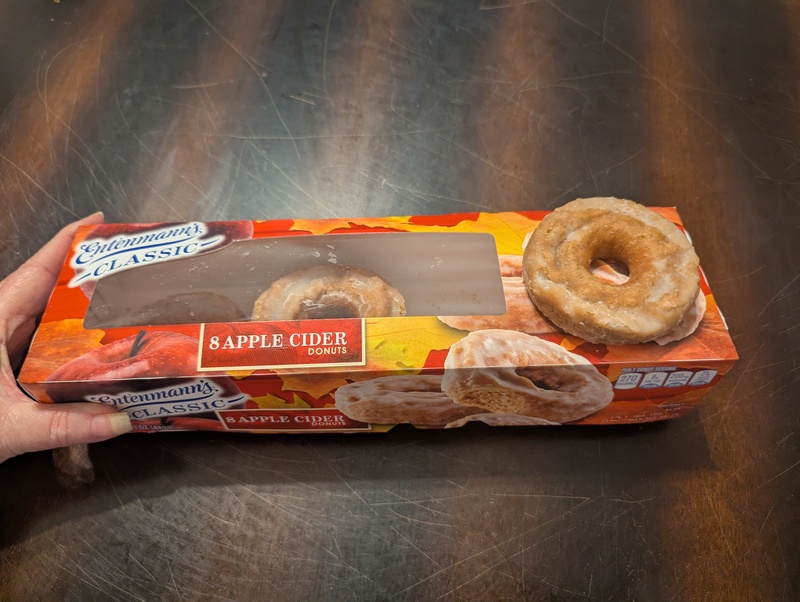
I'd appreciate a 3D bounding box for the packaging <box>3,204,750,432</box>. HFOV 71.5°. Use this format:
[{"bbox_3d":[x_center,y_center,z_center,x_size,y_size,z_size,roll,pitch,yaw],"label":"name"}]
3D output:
[{"bbox_3d":[-0.011,0.013,0.301,0.320,0.071,0.091,-2,56,1],"label":"packaging"}]

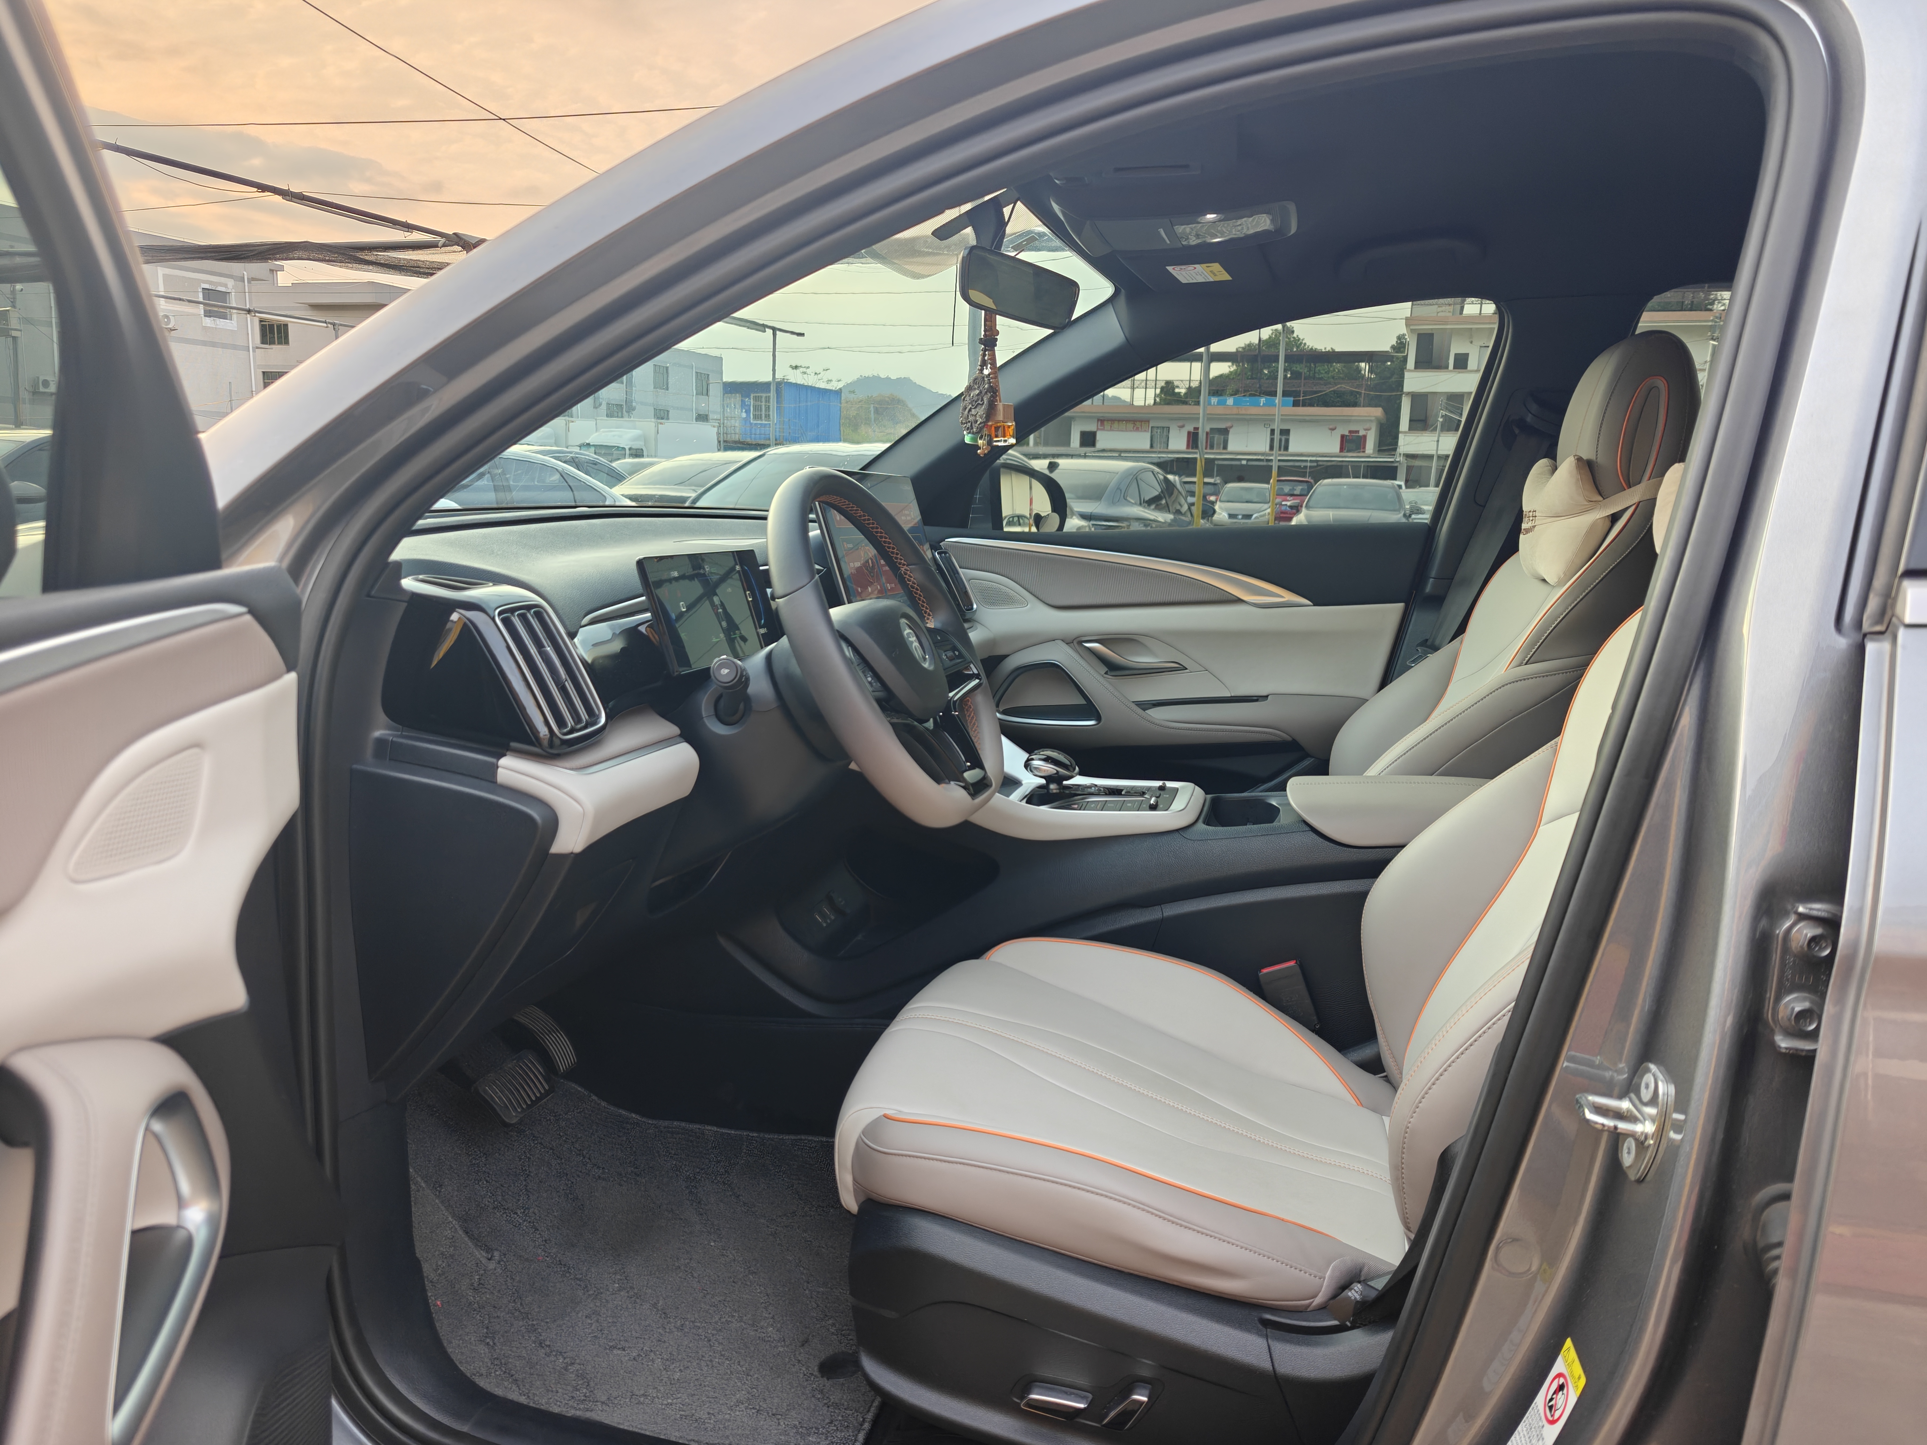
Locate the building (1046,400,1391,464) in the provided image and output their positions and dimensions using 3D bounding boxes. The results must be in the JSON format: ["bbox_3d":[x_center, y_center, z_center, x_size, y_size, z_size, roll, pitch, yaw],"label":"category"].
[{"bbox_3d":[16.247,-17.100,84.000,21.500,7.200,8.000,2,10,7],"label":"building"}]

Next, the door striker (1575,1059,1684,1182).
[{"bbox_3d":[0.338,0.203,0.651,0.045,0.060,0.043,4,11,17],"label":"door striker"}]

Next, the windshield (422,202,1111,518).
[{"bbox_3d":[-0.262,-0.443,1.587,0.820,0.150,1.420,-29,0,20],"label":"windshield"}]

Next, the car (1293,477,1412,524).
[{"bbox_3d":[6.140,-3.080,20.200,1.820,1.470,4.600,4,11,17],"label":"car"}]

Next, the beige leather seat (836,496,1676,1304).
[{"bbox_3d":[0.345,0.021,1.085,0.800,0.850,0.530,4,11,17],"label":"beige leather seat"}]

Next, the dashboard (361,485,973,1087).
[{"bbox_3d":[-0.302,-0.073,1.643,0.550,0.500,1.440,4,11,17],"label":"dashboard"}]

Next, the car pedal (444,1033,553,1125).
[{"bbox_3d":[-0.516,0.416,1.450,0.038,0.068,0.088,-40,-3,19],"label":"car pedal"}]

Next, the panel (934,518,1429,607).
[{"bbox_3d":[0.327,-0.275,2.176,0.900,0.150,0.090,4,11,17],"label":"panel"}]

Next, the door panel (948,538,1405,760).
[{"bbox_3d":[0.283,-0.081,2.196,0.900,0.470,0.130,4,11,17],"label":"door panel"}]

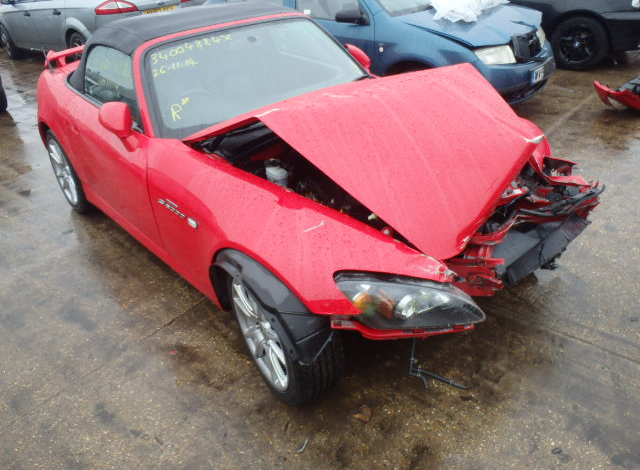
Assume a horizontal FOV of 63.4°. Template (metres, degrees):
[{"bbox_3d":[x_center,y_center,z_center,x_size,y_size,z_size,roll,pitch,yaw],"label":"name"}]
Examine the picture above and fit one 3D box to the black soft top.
[{"bbox_3d":[-0.868,-1.230,3.323,1.300,0.410,1.200,-26,35,-33],"label":"black soft top"}]

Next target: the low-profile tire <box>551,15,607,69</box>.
[{"bbox_3d":[3.257,-2.390,6.477,0.625,0.625,0.220,23,39,40],"label":"low-profile tire"}]

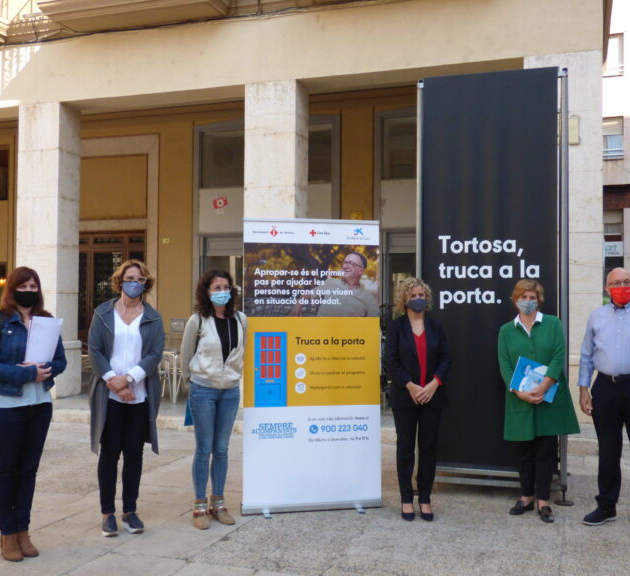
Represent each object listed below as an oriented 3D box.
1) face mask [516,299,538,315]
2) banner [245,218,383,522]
[{"bbox_3d":[1.497,0.133,5.170,0.143,0.110,0.100,0,-1,9],"label":"face mask"},{"bbox_3d":[-0.021,0.555,5.240,1.010,2.070,0.140,1,-1,-12],"label":"banner"}]

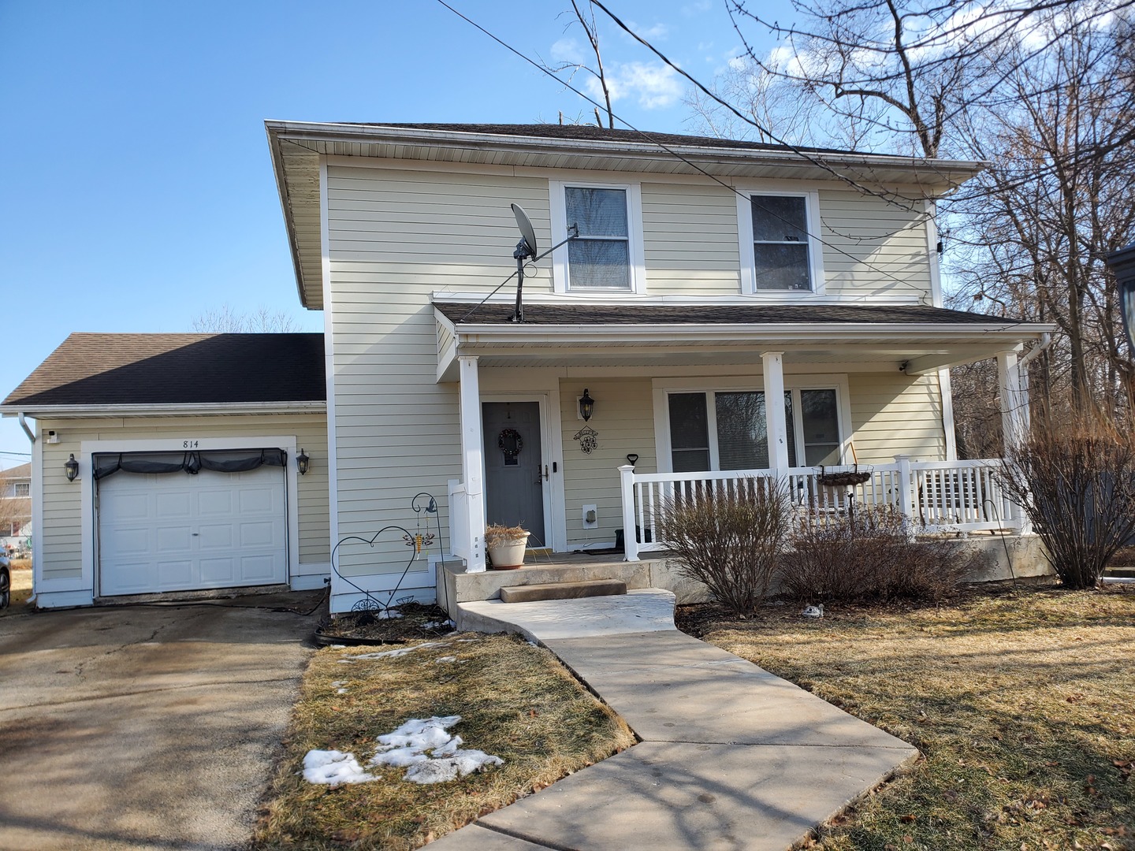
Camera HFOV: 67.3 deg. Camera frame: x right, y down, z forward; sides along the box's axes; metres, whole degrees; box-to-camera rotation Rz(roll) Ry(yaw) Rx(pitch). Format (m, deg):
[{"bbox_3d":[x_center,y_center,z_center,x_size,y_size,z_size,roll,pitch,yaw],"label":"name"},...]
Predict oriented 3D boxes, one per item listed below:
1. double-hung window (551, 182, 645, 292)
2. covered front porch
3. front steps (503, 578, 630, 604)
[{"bbox_3d":[0.410,-2.485,11.242,1.263,1.507,0.116,-2,-4,-14],"label":"double-hung window"},{"bbox_3d":[2.092,0.107,10.233,7.116,3.745,2.353,-2,-4,-14],"label":"covered front porch"},{"bbox_3d":[-0.031,1.670,8.561,1.229,0.113,0.369,-2,-4,-14],"label":"front steps"}]

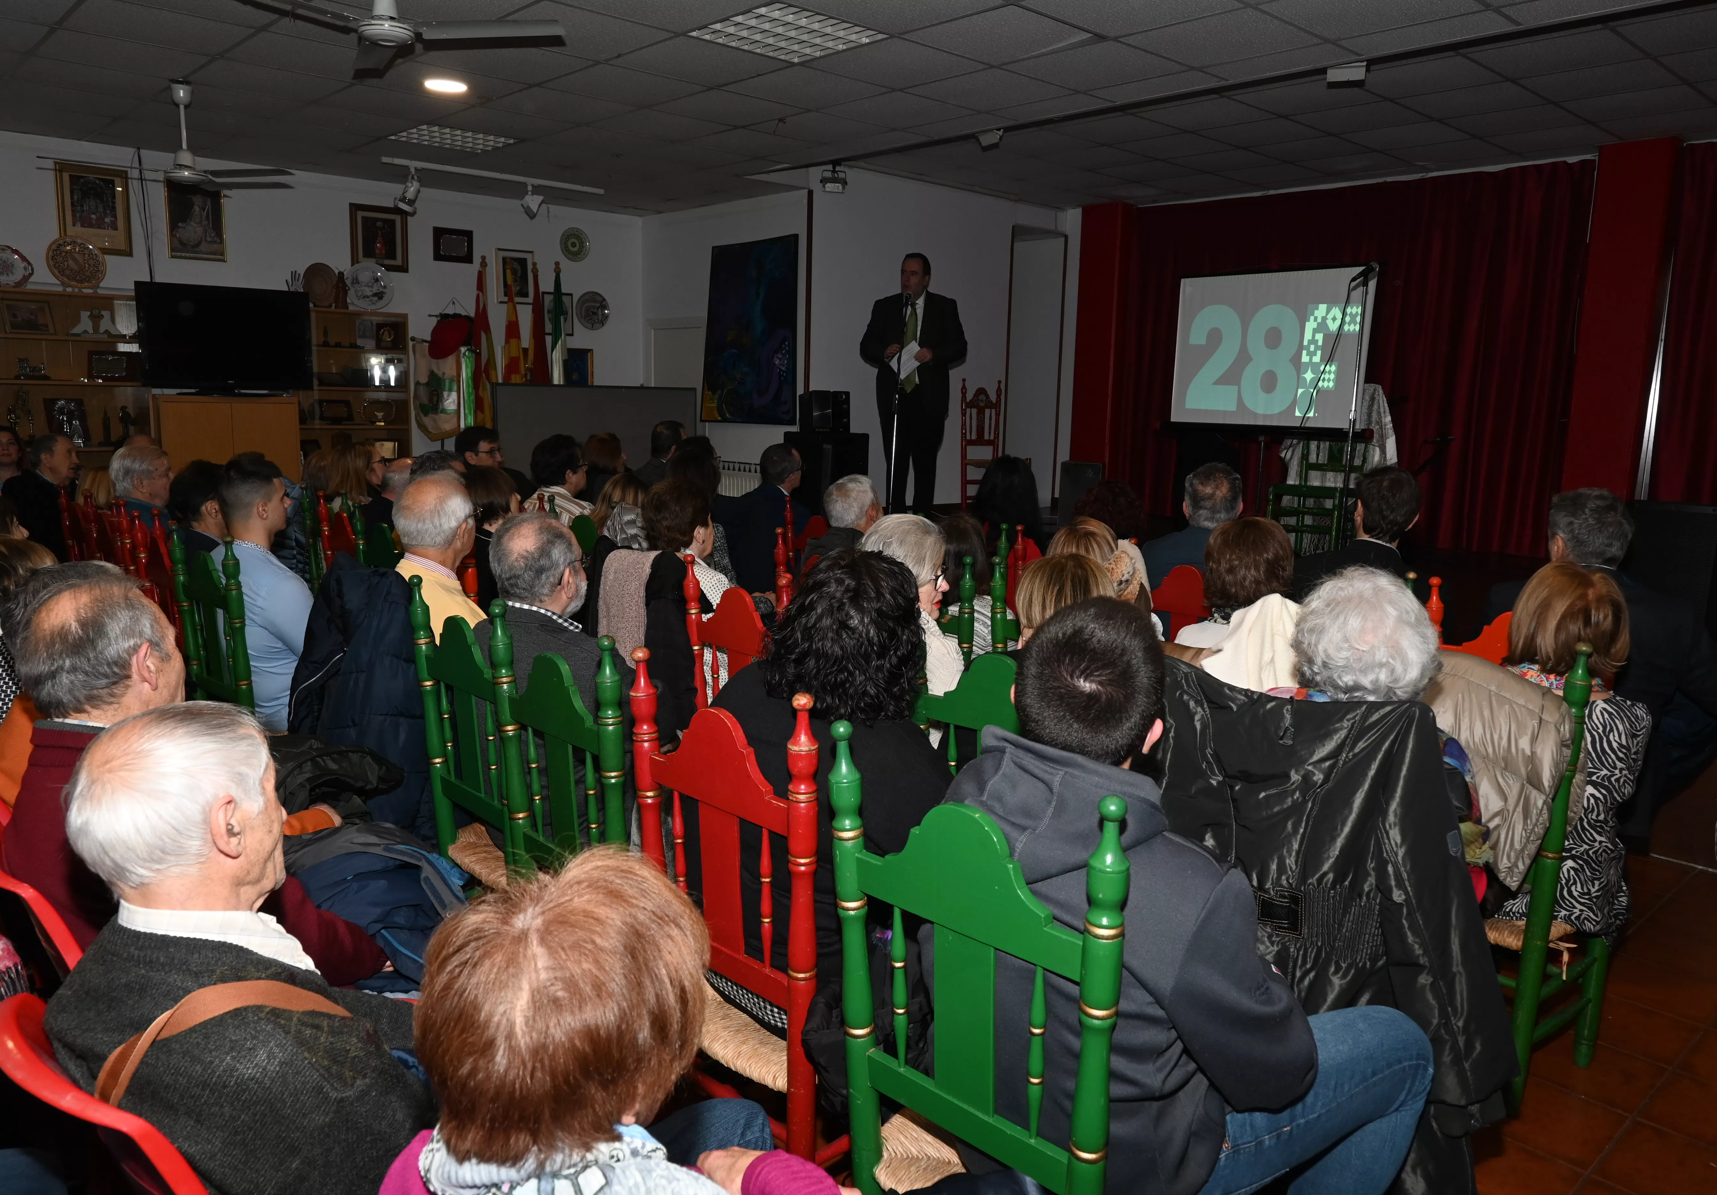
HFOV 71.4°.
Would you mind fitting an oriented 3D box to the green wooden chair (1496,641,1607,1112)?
[{"bbox_3d":[1.483,0.597,2.859,0.460,1.100,0.480,-8,13,-42],"label":"green wooden chair"}]

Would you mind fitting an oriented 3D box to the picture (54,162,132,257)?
[{"bbox_3d":[-4.603,-2.332,7.194,0.375,0.515,0.035,-8,13,-42],"label":"picture"}]

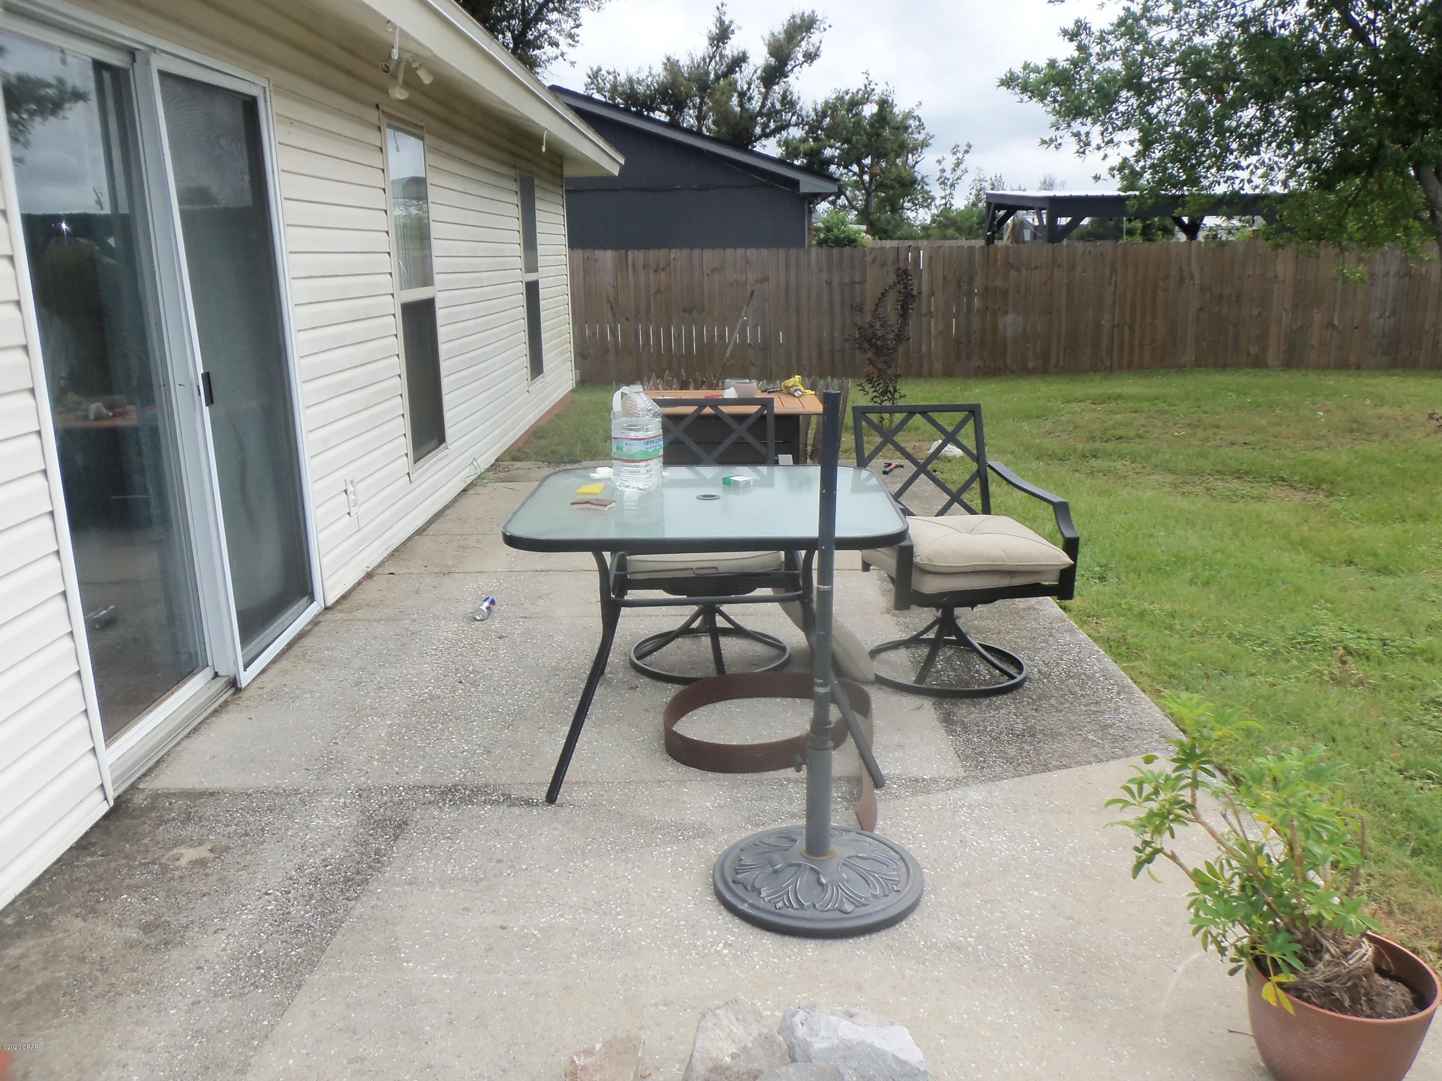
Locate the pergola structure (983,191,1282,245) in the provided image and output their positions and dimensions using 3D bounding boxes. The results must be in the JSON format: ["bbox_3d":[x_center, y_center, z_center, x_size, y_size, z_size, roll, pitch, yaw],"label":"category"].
[{"bbox_3d":[6.922,-4.609,19.855,3.870,2.800,4.100,-1,14,0],"label":"pergola structure"}]

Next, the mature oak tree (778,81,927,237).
[{"bbox_3d":[4.851,-12.651,42.202,5.430,7.580,5.600,-1,14,0],"label":"mature oak tree"}]

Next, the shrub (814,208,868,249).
[{"bbox_3d":[2.398,-5.445,23.891,1.290,2.550,1.250,-1,14,0],"label":"shrub"}]

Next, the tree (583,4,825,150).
[{"bbox_3d":[-0.551,-12.401,38.145,8.060,9.340,8.000,-1,14,0],"label":"tree"}]

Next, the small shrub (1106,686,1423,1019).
[{"bbox_3d":[0.895,0.507,1.988,0.470,0.560,0.410,-1,14,0],"label":"small shrub"}]

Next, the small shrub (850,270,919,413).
[{"bbox_3d":[1.427,-1.657,10.170,0.570,1.410,0.550,-1,14,0],"label":"small shrub"}]

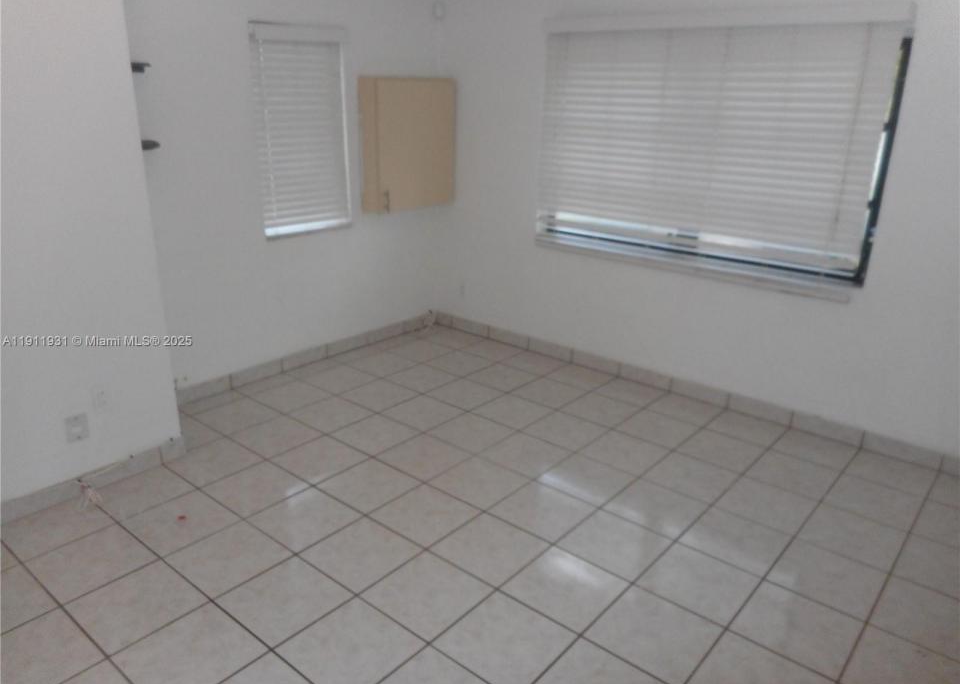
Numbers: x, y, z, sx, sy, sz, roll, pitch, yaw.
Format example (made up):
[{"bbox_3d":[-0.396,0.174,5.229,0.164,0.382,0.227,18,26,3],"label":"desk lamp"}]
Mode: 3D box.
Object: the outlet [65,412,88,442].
[{"bbox_3d":[-1.631,0.352,2.812,0.010,0.115,0.081,17,25,37],"label":"outlet"}]

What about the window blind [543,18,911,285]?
[{"bbox_3d":[1.082,-1.082,3.609,1.867,1.153,0.088,17,25,37],"label":"window blind"}]

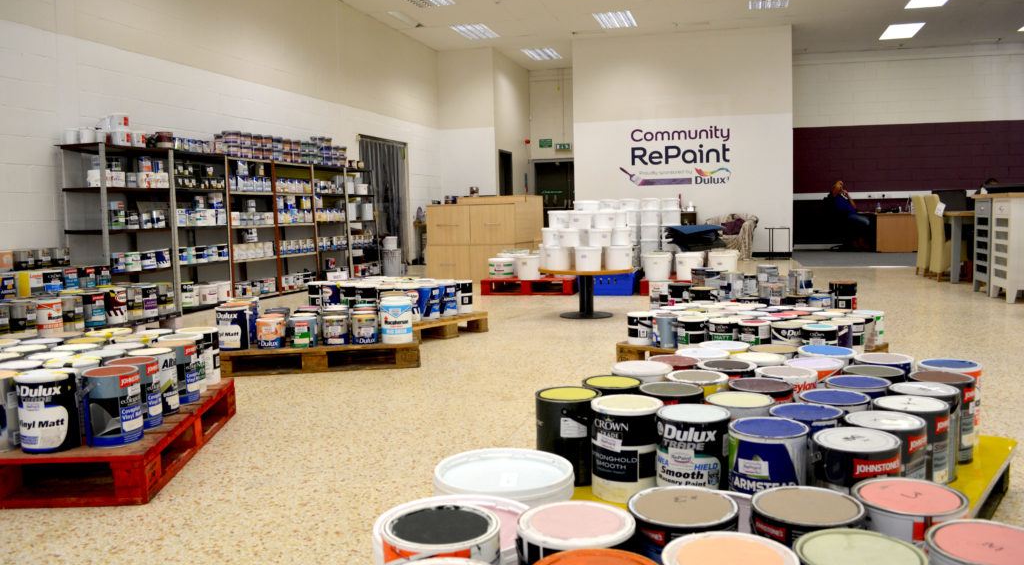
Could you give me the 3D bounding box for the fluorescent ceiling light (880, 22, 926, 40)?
[{"bbox_3d":[7.082,-4.593,13.957,0.600,0.080,1.200,1,6,16],"label":"fluorescent ceiling light"}]

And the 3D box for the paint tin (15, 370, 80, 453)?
[{"bbox_3d":[-1.527,0.425,2.529,0.175,0.228,0.175,-2,6,-20],"label":"paint tin"}]

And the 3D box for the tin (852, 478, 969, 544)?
[{"bbox_3d":[0.699,0.482,1.359,0.183,0.215,0.183,0,5,3],"label":"tin"}]

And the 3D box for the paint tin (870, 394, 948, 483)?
[{"bbox_3d":[1.046,0.428,2.023,0.179,0.220,0.179,0,5,0],"label":"paint tin"}]

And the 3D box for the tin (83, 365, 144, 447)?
[{"bbox_3d":[-1.377,0.425,2.659,0.176,0.243,0.176,-1,6,0],"label":"tin"}]

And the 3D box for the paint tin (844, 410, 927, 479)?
[{"bbox_3d":[0.903,0.444,1.867,0.179,0.220,0.179,0,5,0],"label":"paint tin"}]

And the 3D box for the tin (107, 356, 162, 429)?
[{"bbox_3d":[-1.351,0.393,2.755,0.178,0.222,0.178,0,5,0],"label":"tin"}]

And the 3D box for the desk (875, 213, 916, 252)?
[{"bbox_3d":[7.687,-0.985,15.246,0.950,0.740,0.850,1,6,16],"label":"desk"}]

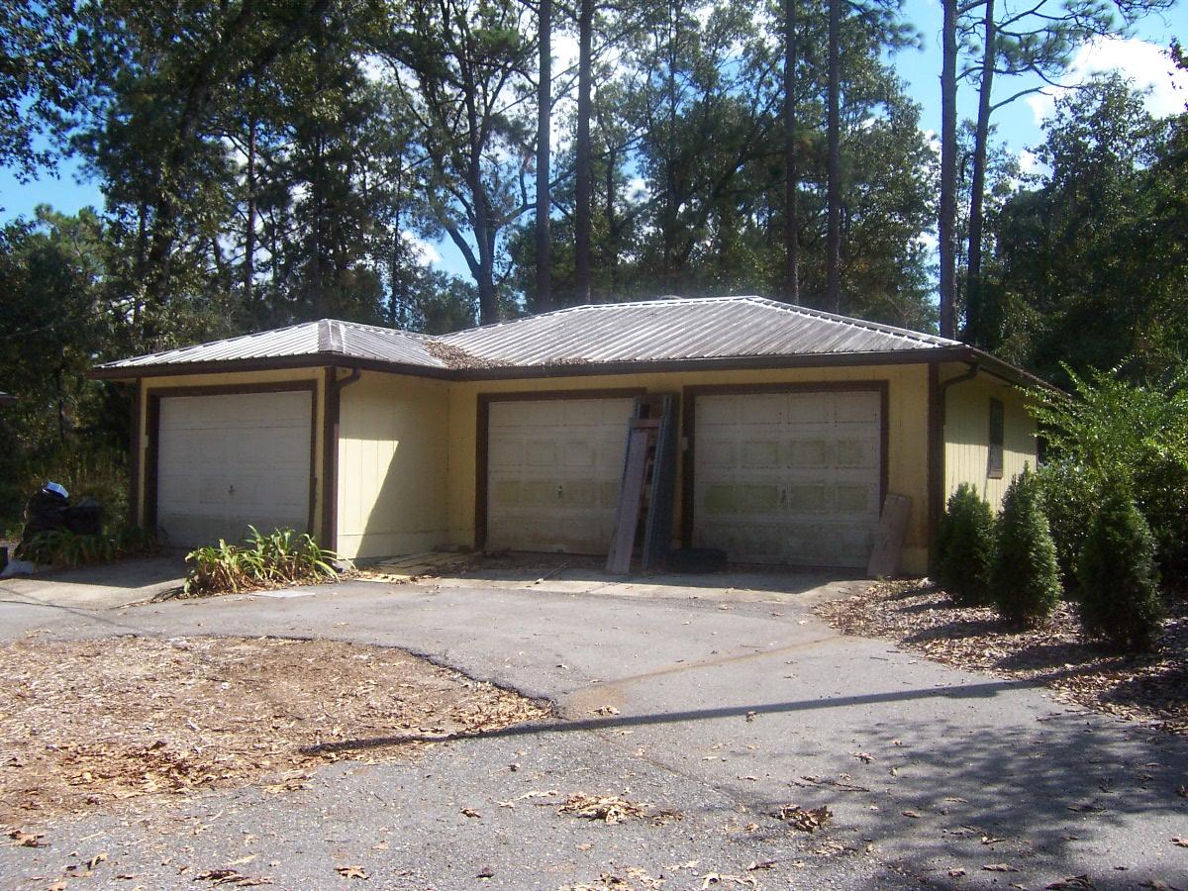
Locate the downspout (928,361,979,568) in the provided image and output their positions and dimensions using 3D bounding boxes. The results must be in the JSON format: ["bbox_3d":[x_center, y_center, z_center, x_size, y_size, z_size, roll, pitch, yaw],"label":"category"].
[{"bbox_3d":[4.201,0.261,13.116,0.480,2.420,0.160,0,-2,30],"label":"downspout"}]

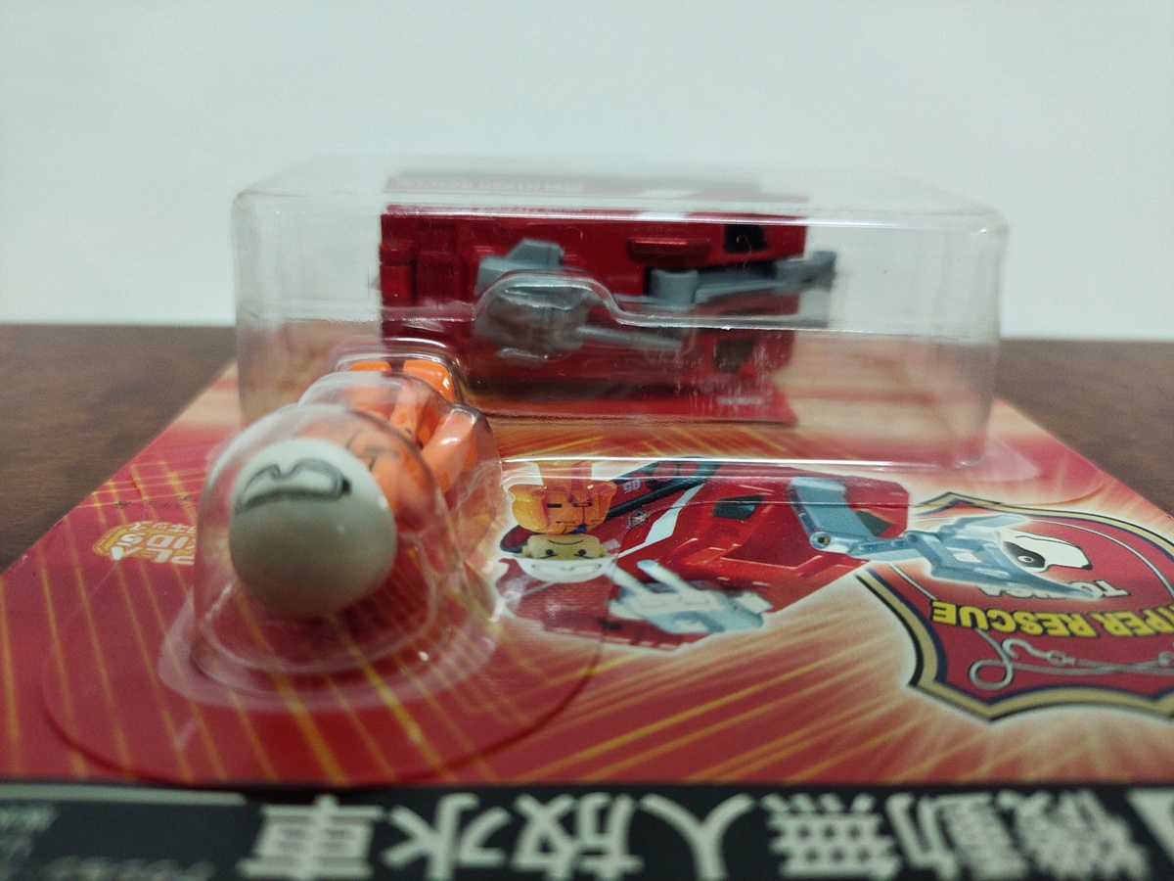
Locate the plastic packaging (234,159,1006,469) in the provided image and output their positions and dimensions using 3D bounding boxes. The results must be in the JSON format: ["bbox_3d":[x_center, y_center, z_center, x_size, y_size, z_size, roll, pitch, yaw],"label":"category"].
[{"bbox_3d":[0.005,-0.027,0.169,0.123,0.039,0.067,1,22,-4],"label":"plastic packaging"}]

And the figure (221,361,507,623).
[{"bbox_3d":[-0.029,0.004,0.113,0.027,0.019,0.051,3,22,1],"label":"figure"}]

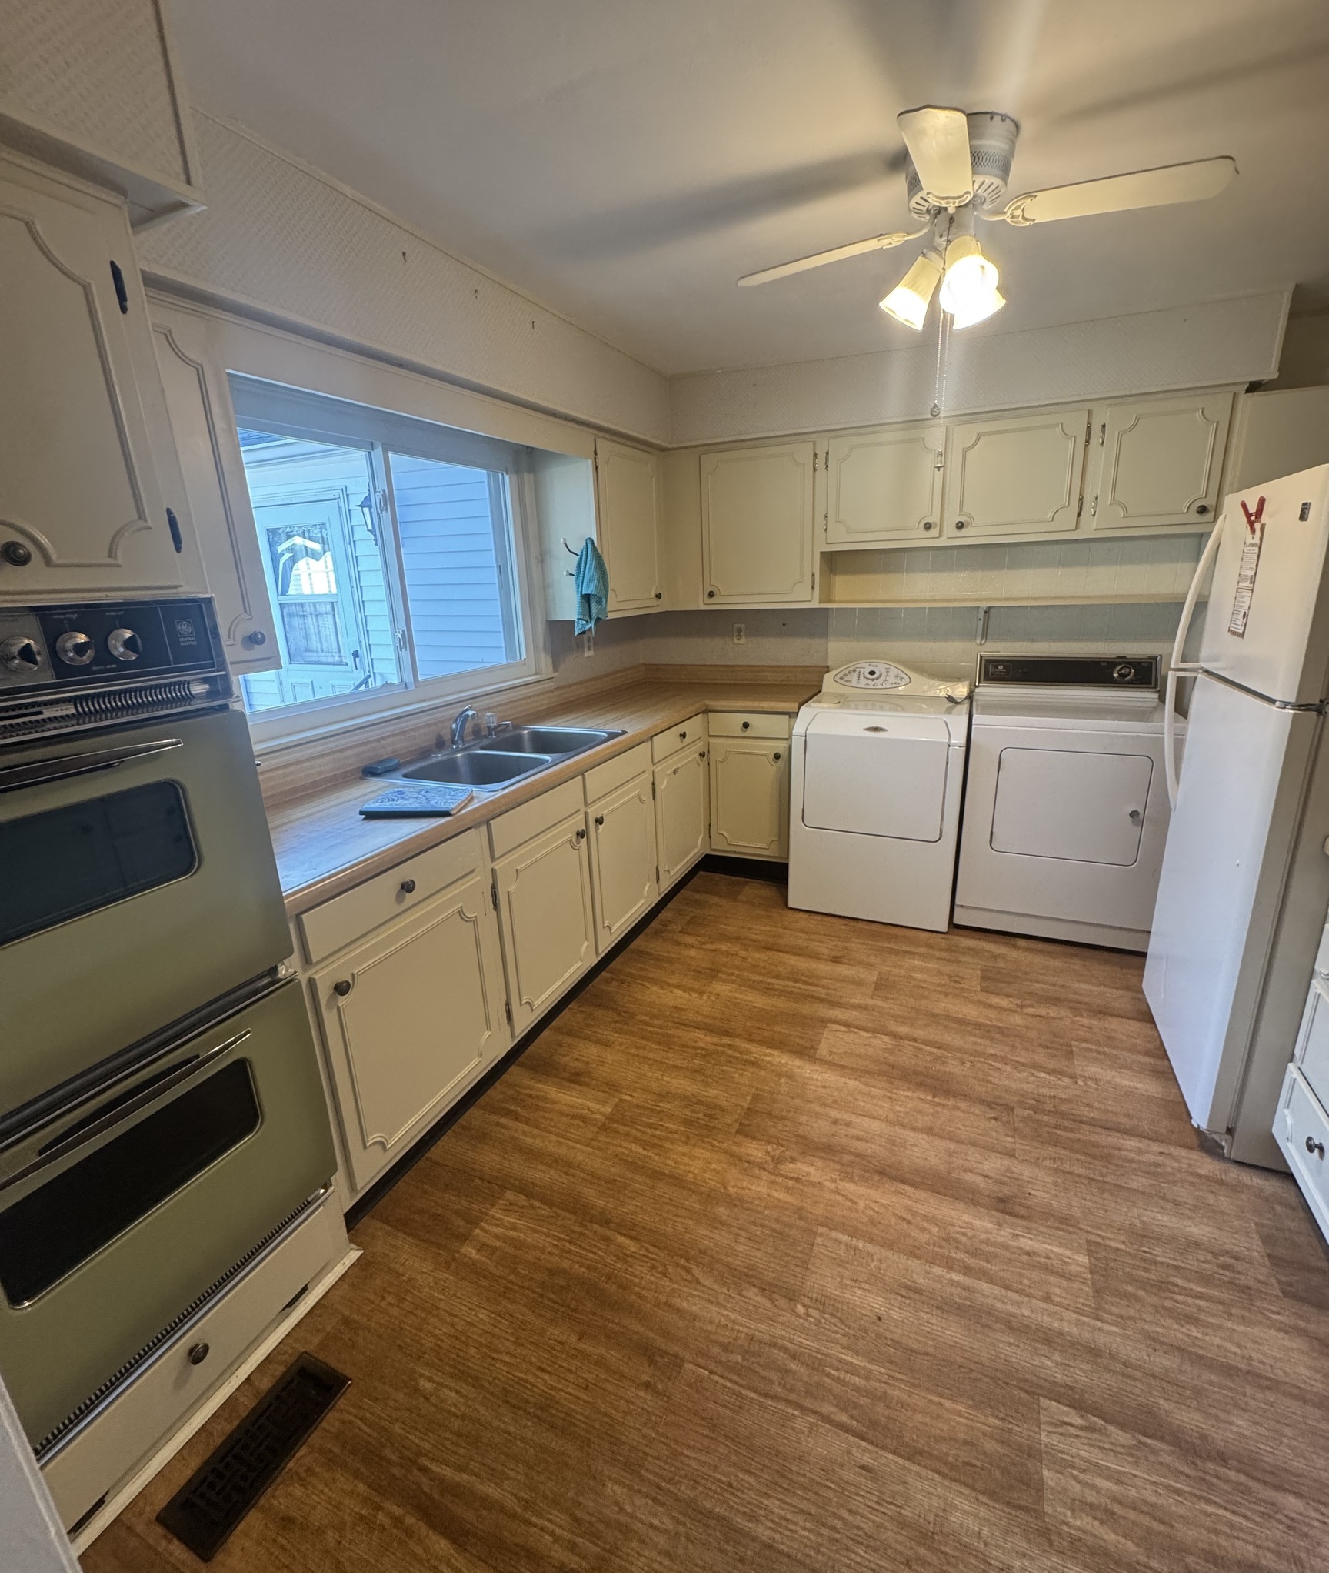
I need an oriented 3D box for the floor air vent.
[{"bbox_3d":[-0.735,1.194,1.305,0.135,0.012,0.294,5,18,24],"label":"floor air vent"}]

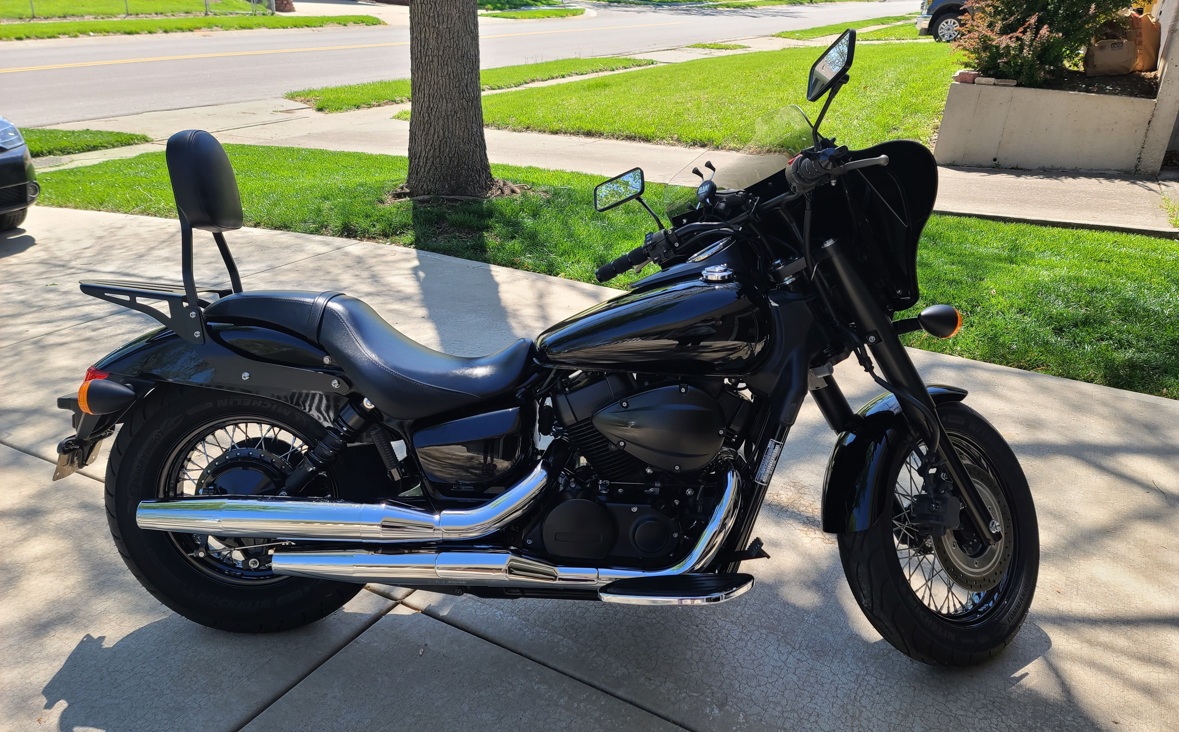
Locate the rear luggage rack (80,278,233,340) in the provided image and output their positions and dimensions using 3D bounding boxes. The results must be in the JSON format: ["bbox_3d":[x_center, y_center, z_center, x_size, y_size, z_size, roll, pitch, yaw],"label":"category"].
[{"bbox_3d":[-0.948,-0.129,1.897,0.270,0.115,0.230,3,7,-2],"label":"rear luggage rack"}]

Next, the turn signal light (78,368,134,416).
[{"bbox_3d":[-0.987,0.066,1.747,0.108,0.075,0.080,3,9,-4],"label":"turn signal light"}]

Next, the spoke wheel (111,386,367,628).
[{"bbox_3d":[-0.774,0.305,1.959,0.637,0.637,0.160,3,7,-2],"label":"spoke wheel"}]

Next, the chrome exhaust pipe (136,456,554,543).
[{"bbox_3d":[-0.492,0.263,1.745,0.820,0.190,0.120,3,9,-4],"label":"chrome exhaust pipe"}]

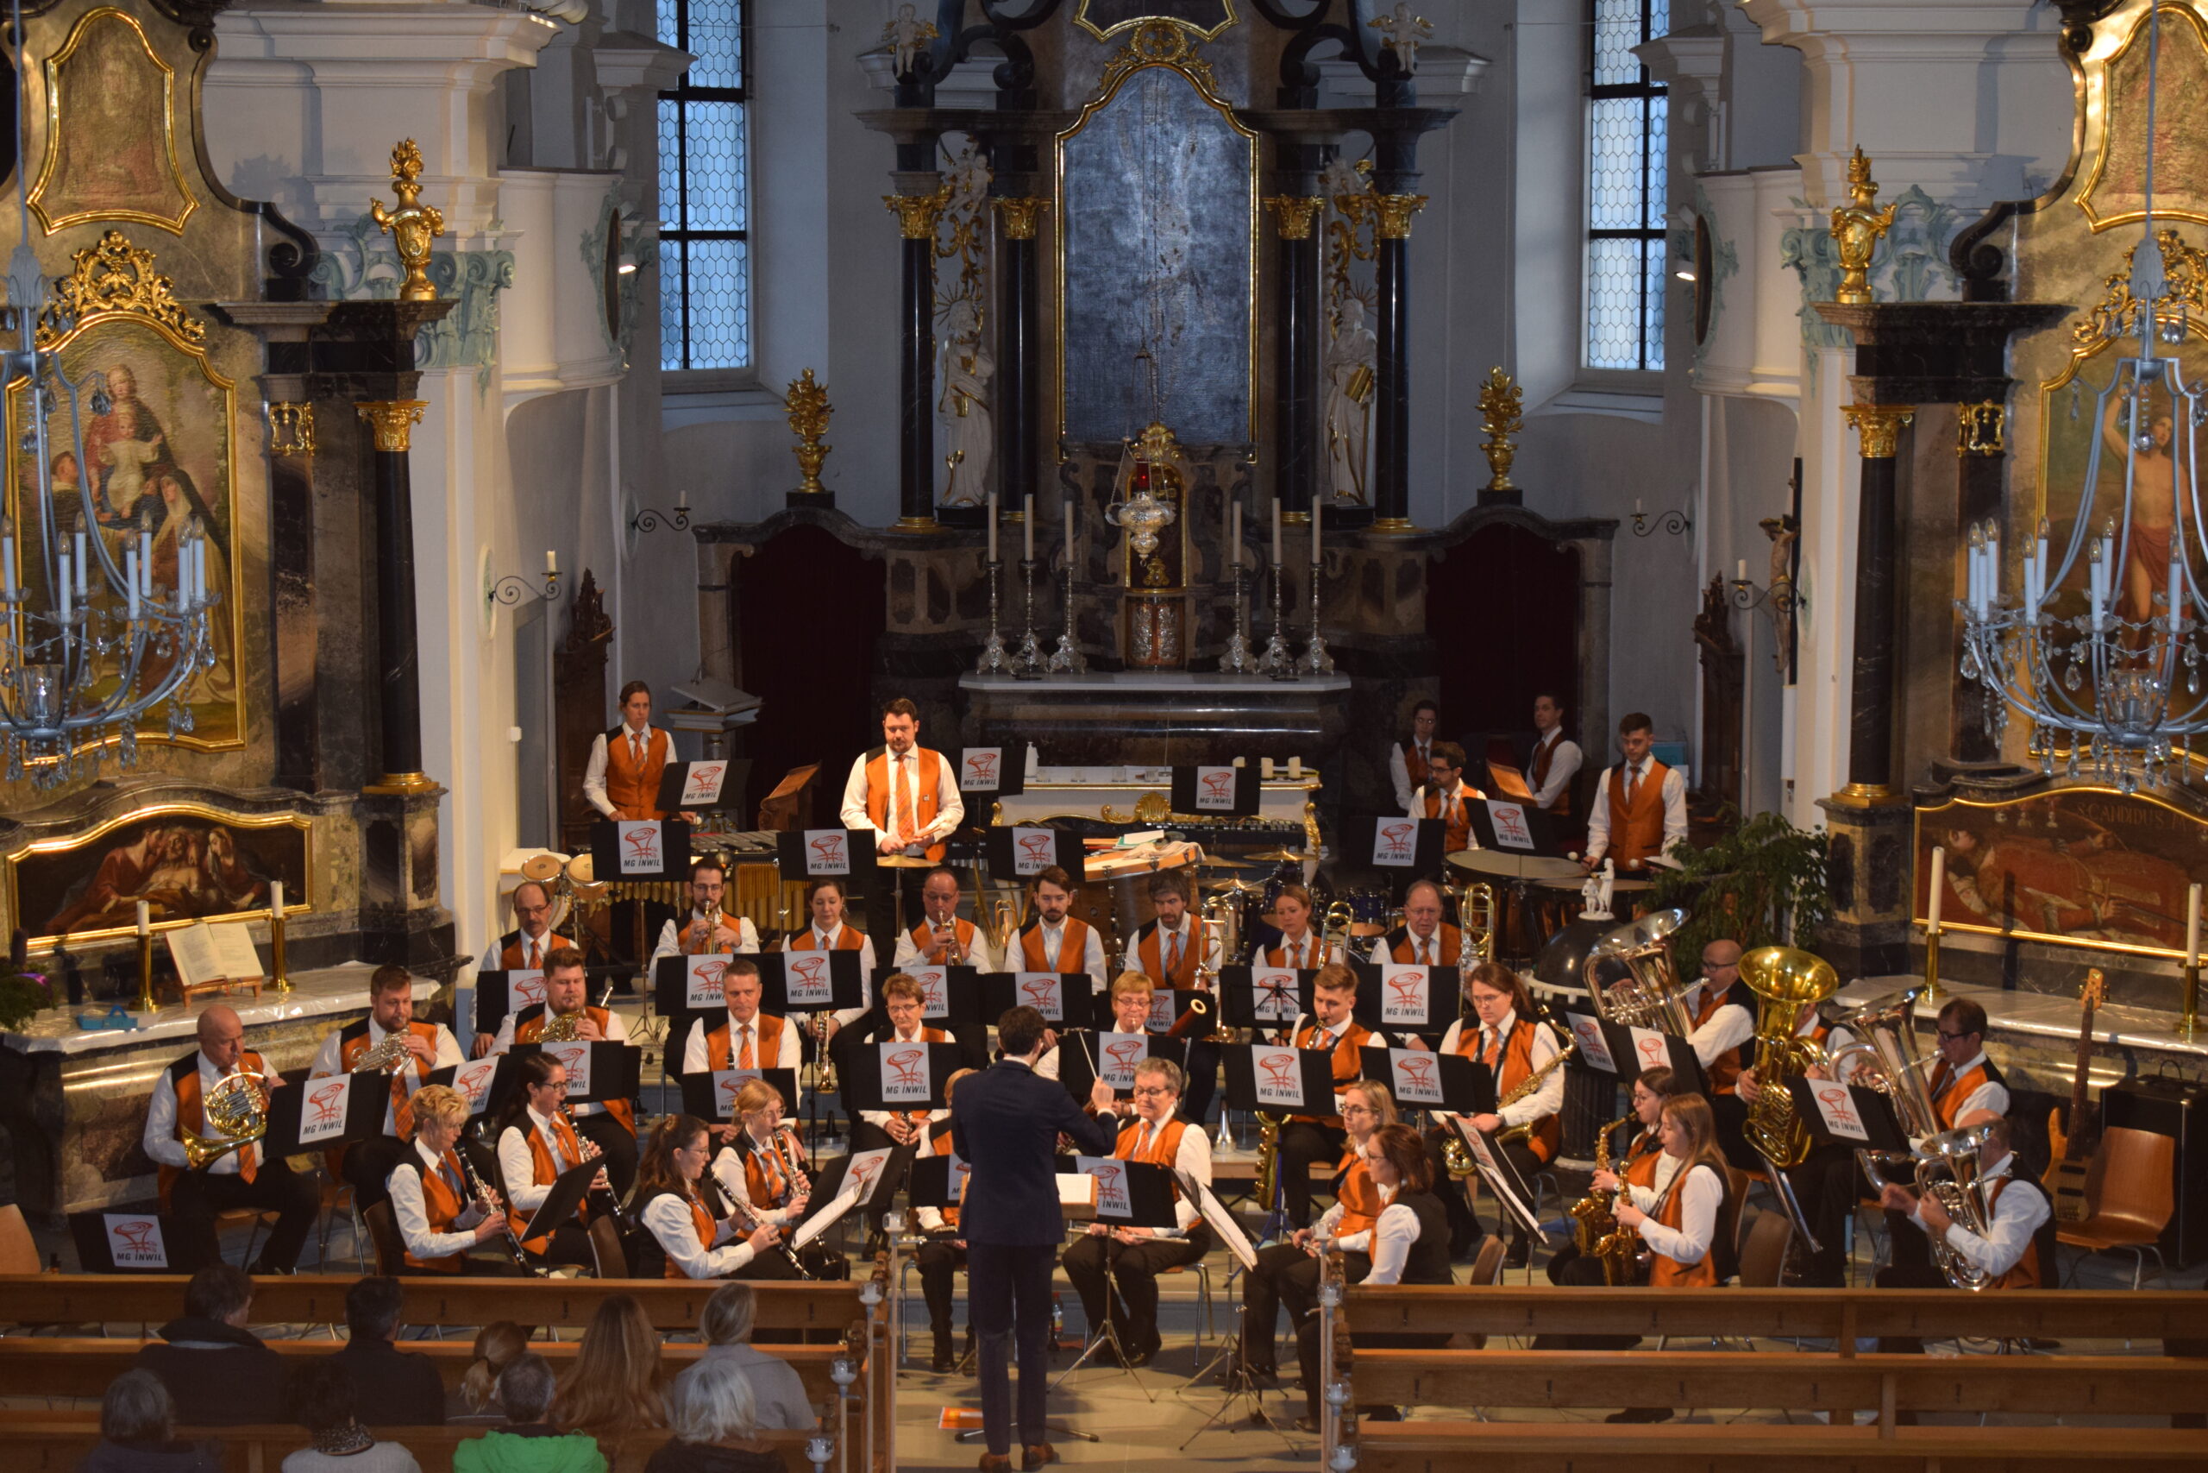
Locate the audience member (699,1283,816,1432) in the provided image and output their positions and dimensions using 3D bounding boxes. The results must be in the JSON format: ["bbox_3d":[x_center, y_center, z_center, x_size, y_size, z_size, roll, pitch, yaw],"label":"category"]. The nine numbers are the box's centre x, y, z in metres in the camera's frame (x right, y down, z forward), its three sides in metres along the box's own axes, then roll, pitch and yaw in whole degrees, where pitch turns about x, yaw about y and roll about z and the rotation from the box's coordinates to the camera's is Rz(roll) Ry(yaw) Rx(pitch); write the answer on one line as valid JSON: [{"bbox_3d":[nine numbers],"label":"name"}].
[{"bbox_3d":[-1.198,2.476,14.086,0.480,1.300,0.750,1,7,7],"label":"audience member"}]

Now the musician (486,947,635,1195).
[{"bbox_3d":[-2.448,1.688,18.658,0.680,1.400,0.820,-1,7,-11],"label":"musician"}]

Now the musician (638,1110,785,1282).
[{"bbox_3d":[-1.521,2.168,16.652,0.760,1.270,0.500,2,7,15],"label":"musician"}]

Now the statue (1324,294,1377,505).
[{"bbox_3d":[1.669,-2.282,27.900,0.380,1.440,0.320,1,7,8],"label":"statue"}]

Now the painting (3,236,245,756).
[{"bbox_3d":[-4.538,-1.118,19.100,1.120,2.380,0.130,-6,9,-40],"label":"painting"}]

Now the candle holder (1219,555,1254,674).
[{"bbox_3d":[0.870,-0.790,26.913,0.225,0.750,0.220,0,7,0],"label":"candle holder"}]

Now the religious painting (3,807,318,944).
[{"bbox_3d":[-4.702,0.654,20.644,0.080,0.630,1.650,7,10,43],"label":"religious painting"}]

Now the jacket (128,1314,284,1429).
[{"bbox_3d":[-2.933,2.239,13.541,0.530,0.680,0.380,0,7,2],"label":"jacket"}]

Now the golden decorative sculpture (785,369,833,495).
[{"bbox_3d":[-1.942,-1.990,26.968,0.320,0.825,0.270,0,7,1],"label":"golden decorative sculpture"}]

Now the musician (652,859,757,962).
[{"bbox_3d":[-1.962,1.311,20.187,0.600,1.370,0.850,-1,7,-7],"label":"musician"}]

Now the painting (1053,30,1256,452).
[{"bbox_3d":[0.353,-3.271,27.104,1.300,2.732,0.140,0,7,1],"label":"painting"}]

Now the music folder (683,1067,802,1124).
[{"bbox_3d":[-1.539,1.526,17.450,0.490,0.320,0.030,-2,42,-12],"label":"music folder"}]

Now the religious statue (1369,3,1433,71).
[{"bbox_3d":[1.945,-4.576,26.939,0.420,0.450,0.280,0,7,3],"label":"religious statue"}]

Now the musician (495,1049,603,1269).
[{"bbox_3d":[-2.145,1.931,16.957,0.720,1.238,0.460,6,9,38],"label":"musician"}]

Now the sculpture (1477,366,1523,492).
[{"bbox_3d":[2.582,-2.001,26.800,0.290,0.820,0.270,0,7,0],"label":"sculpture"}]

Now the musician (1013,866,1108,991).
[{"bbox_3d":[-0.217,1.317,19.522,0.500,1.340,0.700,0,7,2],"label":"musician"}]

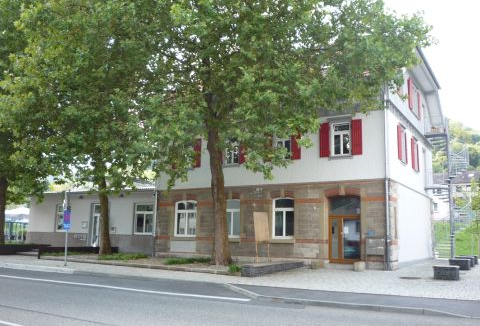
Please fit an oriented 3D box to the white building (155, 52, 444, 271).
[{"bbox_3d":[4.053,-0.356,28.783,14.742,12.960,11.745,-5,-11,33],"label":"white building"}]

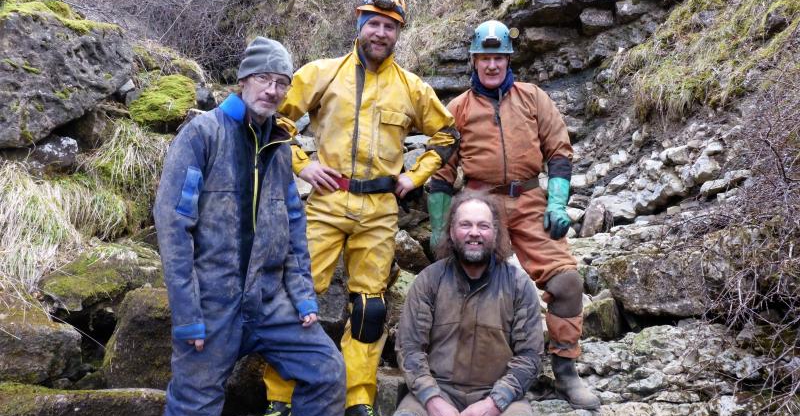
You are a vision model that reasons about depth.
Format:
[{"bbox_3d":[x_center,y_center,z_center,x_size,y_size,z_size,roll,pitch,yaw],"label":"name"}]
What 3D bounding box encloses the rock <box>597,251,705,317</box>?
[{"bbox_3d":[1.476,0.445,3.950,0.600,0.370,0.420,0,2,11],"label":"rock"}]

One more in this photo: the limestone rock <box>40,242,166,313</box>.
[{"bbox_3d":[-1.531,0.358,3.450,0.640,0.360,0.450,0,2,-11],"label":"limestone rock"}]

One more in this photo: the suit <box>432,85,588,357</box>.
[{"bbox_3d":[0.494,0.053,3.080,0.700,1.290,0.420,0,3,2],"label":"suit"}]

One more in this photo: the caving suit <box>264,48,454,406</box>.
[{"bbox_3d":[-0.168,0.073,2.780,0.820,1.500,0.450,0,3,3],"label":"caving suit"}]

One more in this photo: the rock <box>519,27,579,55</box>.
[{"bbox_3d":[1.396,-1.575,6.300,0.560,0.260,0.400,0,3,6],"label":"rock"}]

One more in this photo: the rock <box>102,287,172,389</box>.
[{"bbox_3d":[-1.215,0.628,3.250,0.420,0.480,0.420,-1,3,-11],"label":"rock"}]

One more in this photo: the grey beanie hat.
[{"bbox_3d":[-0.479,-0.531,2.380,0.190,0.160,0.220,7,-2,-28],"label":"grey beanie hat"}]

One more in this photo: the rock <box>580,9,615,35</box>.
[{"bbox_3d":[2.122,-2.004,7.200,0.350,0.260,0.300,0,2,11],"label":"rock"}]

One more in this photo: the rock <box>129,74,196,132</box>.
[{"bbox_3d":[-1.488,-0.655,4.200,0.430,0.350,0.400,-1,3,-11],"label":"rock"}]

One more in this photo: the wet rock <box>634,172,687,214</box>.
[{"bbox_3d":[1.866,-0.104,4.800,0.360,0.280,0.320,0,2,11],"label":"wet rock"}]

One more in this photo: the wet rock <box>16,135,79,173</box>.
[{"bbox_3d":[-2.262,-0.343,4.300,0.380,0.250,0.300,0,2,-11],"label":"wet rock"}]

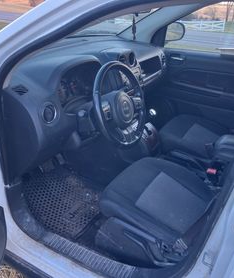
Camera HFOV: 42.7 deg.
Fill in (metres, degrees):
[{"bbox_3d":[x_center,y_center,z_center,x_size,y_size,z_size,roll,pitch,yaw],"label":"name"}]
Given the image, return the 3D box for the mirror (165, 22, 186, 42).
[{"bbox_3d":[0.437,-0.853,2.371,0.130,0.170,0.250,20,31,36],"label":"mirror"}]

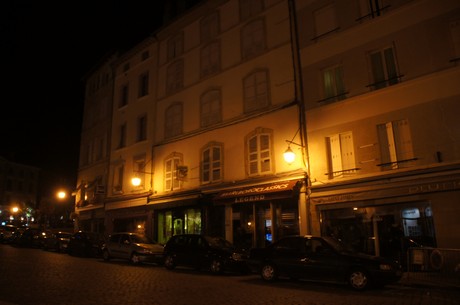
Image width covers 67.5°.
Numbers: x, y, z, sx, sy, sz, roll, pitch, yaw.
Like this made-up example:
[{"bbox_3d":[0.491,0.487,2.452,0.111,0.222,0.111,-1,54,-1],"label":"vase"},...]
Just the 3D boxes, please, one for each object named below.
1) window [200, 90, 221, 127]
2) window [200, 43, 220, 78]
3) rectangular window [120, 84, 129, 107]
[{"bbox_3d":[-1.076,-2.527,19.562,1.597,2.109,0.150,-13,-18,39],"label":"window"},{"bbox_3d":[-1.168,-5.422,20.287,1.520,1.910,0.150,-14,-20,39],"label":"window"},{"bbox_3d":[-7.957,-4.292,26.107,1.080,1.591,0.200,-13,-18,39],"label":"rectangular window"}]

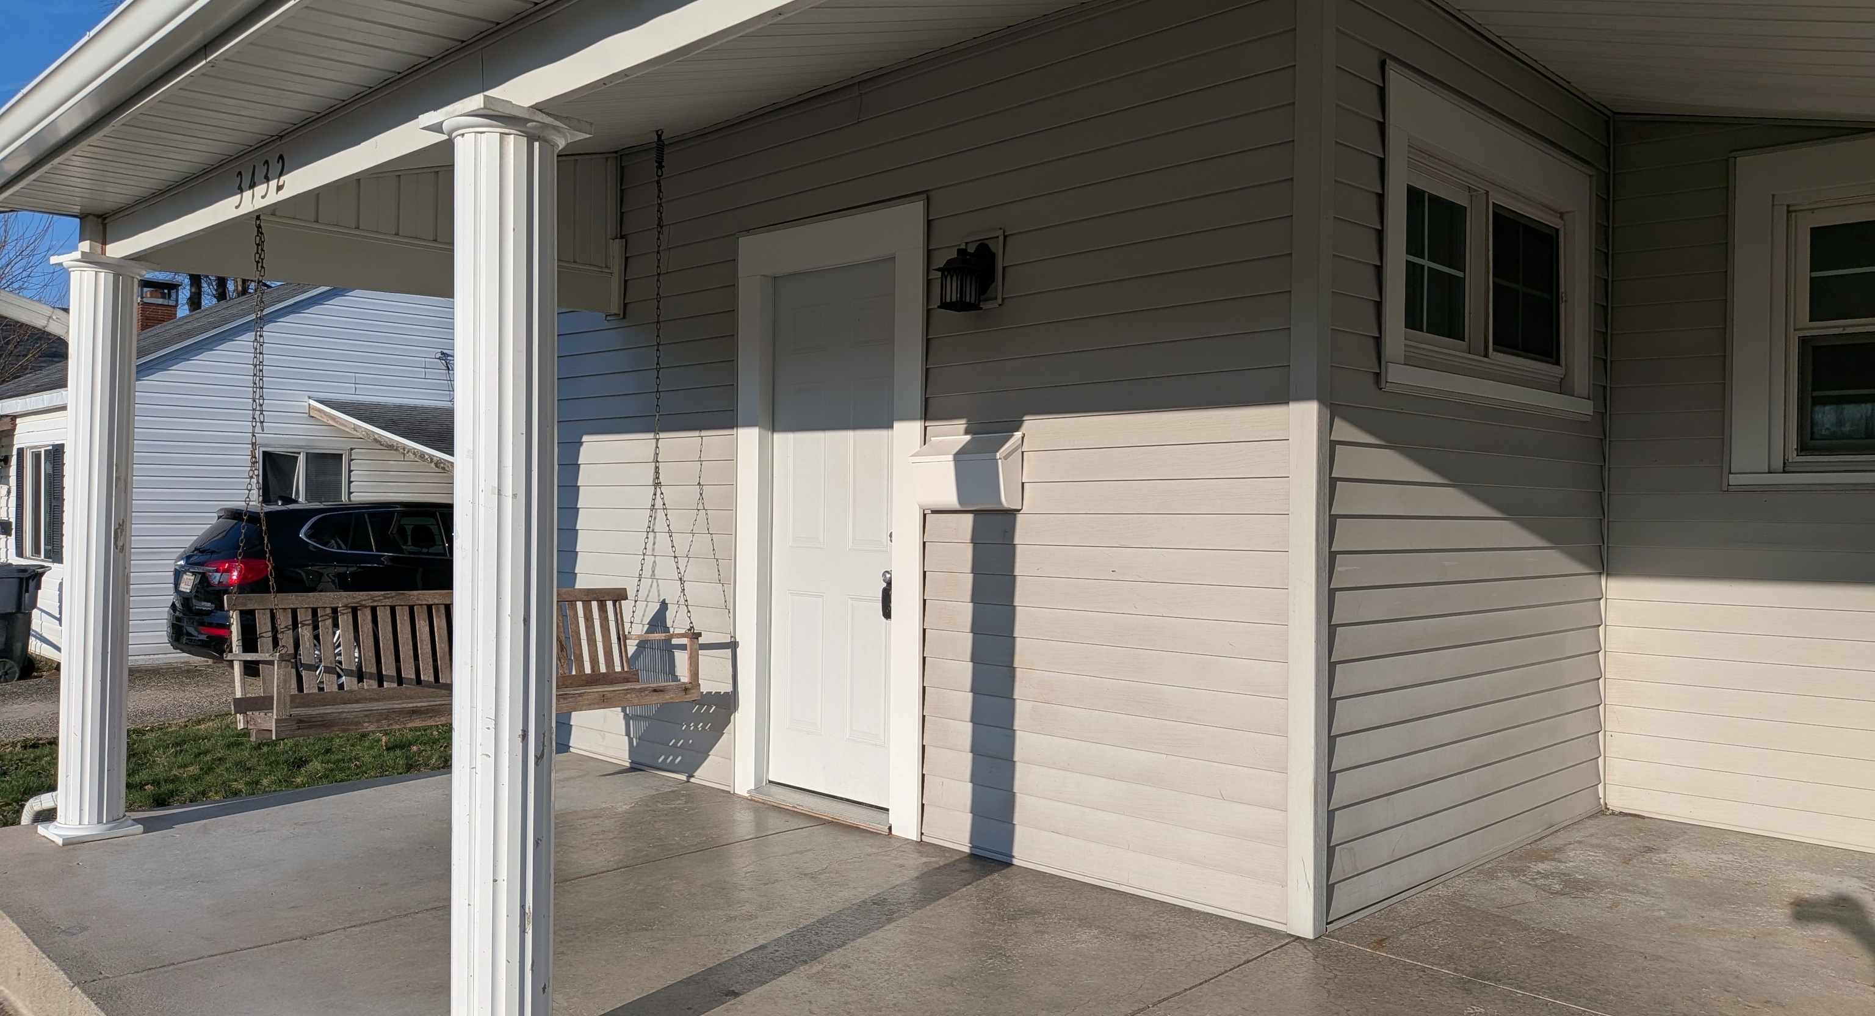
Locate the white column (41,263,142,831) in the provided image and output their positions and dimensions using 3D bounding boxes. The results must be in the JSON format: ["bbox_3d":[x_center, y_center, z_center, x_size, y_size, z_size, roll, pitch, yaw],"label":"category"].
[{"bbox_3d":[-2.933,0.140,4.522,0.240,1.960,0.240,0,-1,45],"label":"white column"}]

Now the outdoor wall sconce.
[{"bbox_3d":[0.093,-0.756,4.223,0.120,0.233,0.185,0,-1,45],"label":"outdoor wall sconce"}]

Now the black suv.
[{"bbox_3d":[-5.244,0.814,13.399,1.840,1.690,4.670,0,-1,45],"label":"black suv"}]

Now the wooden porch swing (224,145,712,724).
[{"bbox_3d":[-1.653,-0.397,4.719,0.551,2.272,1.564,0,-1,45],"label":"wooden porch swing"}]

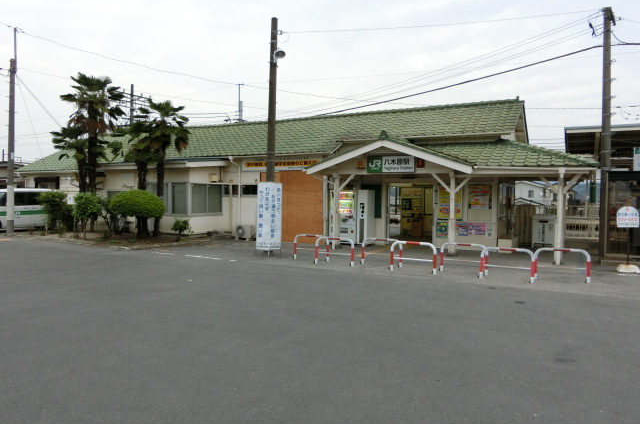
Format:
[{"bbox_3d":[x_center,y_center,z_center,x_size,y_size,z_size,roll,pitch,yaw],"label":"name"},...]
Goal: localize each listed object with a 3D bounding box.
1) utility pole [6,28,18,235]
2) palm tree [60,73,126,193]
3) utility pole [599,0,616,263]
[{"bbox_3d":[-13.452,-3.518,20.200,0.370,8.950,0.360,0,1,-34],"label":"utility pole"},{"bbox_3d":[-10.193,-2.678,20.800,2.750,7.000,2.500,0,1,-26],"label":"palm tree"},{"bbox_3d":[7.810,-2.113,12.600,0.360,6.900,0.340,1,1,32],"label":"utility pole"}]

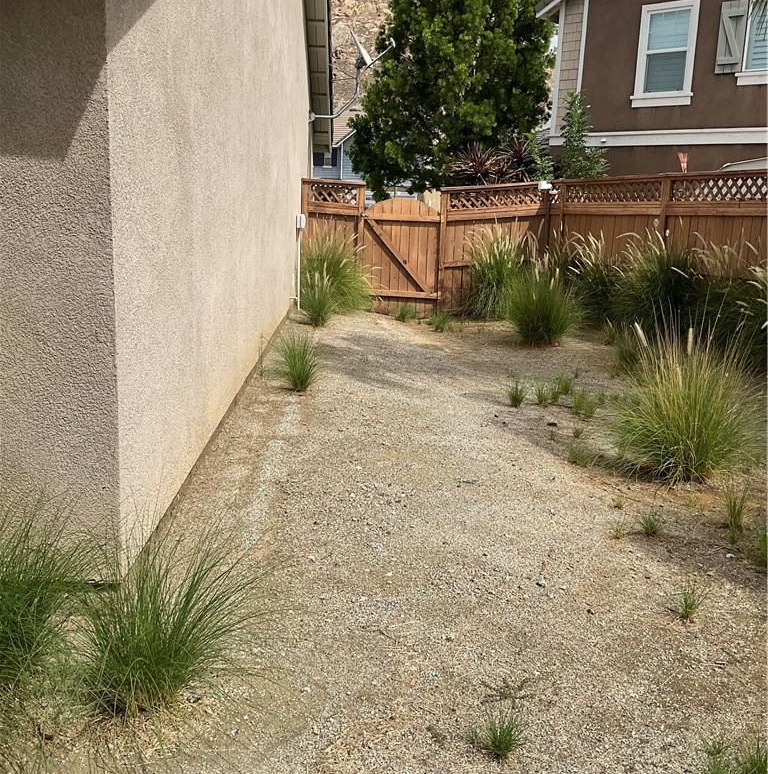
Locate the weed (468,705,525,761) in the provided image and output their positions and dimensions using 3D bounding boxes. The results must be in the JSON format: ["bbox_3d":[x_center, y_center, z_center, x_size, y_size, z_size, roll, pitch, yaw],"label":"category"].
[{"bbox_3d":[0.304,0.927,2.319,0.142,0.118,0.126,4,11,9],"label":"weed"}]

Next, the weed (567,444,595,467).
[{"bbox_3d":[1.243,0.425,5.428,0.178,0.140,0.163,5,11,13],"label":"weed"}]

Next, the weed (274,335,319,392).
[{"bbox_3d":[-0.713,-0.189,6.993,0.356,0.406,0.314,1,11,-6],"label":"weed"}]

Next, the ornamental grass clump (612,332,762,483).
[{"bbox_3d":[1.856,0.103,5.247,0.932,0.890,0.858,6,12,20],"label":"ornamental grass clump"}]

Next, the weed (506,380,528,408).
[{"bbox_3d":[1.106,0.051,7.110,0.183,0.229,0.168,4,11,9],"label":"weed"}]

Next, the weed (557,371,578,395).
[{"bbox_3d":[1.554,-0.040,7.267,0.186,0.157,0.164,4,11,12],"label":"weed"}]

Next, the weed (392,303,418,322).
[{"bbox_3d":[0.326,-1.136,13.018,0.395,0.263,0.364,2,11,1],"label":"weed"}]

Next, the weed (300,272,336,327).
[{"bbox_3d":[-0.906,-1.214,11.870,0.501,0.762,0.461,1,11,-4],"label":"weed"}]

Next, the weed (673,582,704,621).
[{"bbox_3d":[1.176,0.824,3.314,0.124,0.155,0.114,6,12,21],"label":"weed"}]

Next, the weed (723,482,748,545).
[{"bbox_3d":[1.627,0.572,3.981,0.111,0.249,0.103,7,12,23],"label":"weed"}]

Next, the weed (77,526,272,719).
[{"bbox_3d":[-0.626,0.674,2.564,0.532,0.456,0.470,-1,11,-16],"label":"weed"}]

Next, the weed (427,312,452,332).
[{"bbox_3d":[0.717,-0.855,11.087,0.334,0.203,0.295,3,11,4],"label":"weed"}]

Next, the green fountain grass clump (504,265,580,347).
[{"bbox_3d":[2.049,-1.072,11.021,1.011,1.021,0.930,4,11,10],"label":"green fountain grass clump"}]

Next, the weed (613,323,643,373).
[{"bbox_3d":[2.572,-0.408,9.006,0.348,0.519,0.321,5,11,16],"label":"weed"}]

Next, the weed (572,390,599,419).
[{"bbox_3d":[1.502,0.121,6.396,0.193,0.180,0.170,5,11,13],"label":"weed"}]

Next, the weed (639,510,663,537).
[{"bbox_3d":[1.309,0.666,4.213,0.118,0.134,0.109,6,11,18],"label":"weed"}]

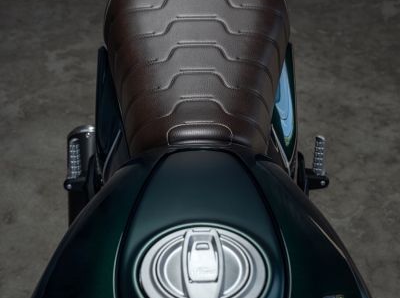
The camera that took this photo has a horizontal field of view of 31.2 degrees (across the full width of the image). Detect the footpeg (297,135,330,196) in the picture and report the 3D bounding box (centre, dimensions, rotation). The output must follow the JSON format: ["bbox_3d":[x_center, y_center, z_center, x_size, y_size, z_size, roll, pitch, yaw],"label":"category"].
[{"bbox_3d":[0.216,0.033,1.360,0.066,0.100,0.085,0,43,0],"label":"footpeg"}]

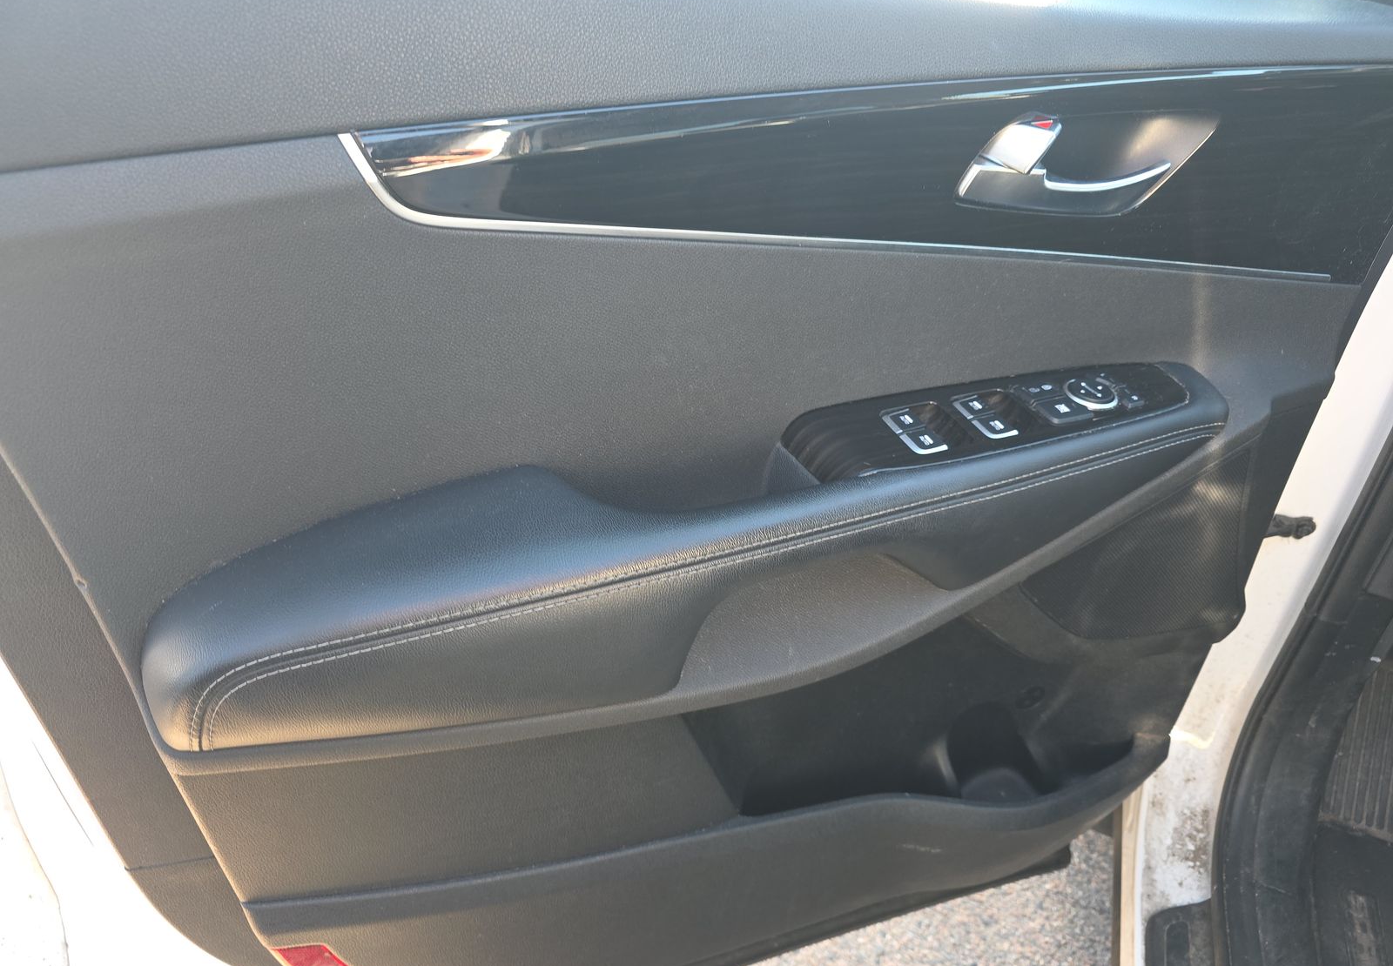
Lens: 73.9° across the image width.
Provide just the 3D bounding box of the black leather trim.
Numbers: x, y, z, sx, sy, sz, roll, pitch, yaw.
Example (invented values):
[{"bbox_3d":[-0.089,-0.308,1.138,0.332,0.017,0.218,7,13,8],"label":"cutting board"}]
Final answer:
[{"bbox_3d":[0.047,0.026,0.535,0.632,0.088,0.117,-11,33,-19],"label":"black leather trim"}]

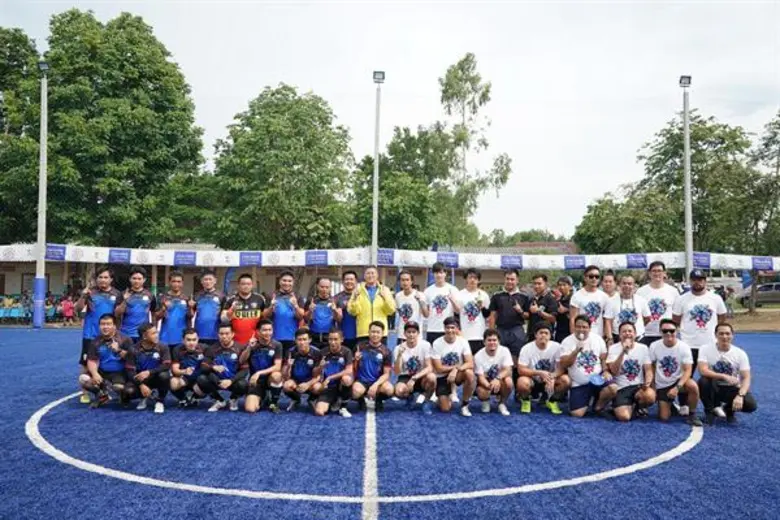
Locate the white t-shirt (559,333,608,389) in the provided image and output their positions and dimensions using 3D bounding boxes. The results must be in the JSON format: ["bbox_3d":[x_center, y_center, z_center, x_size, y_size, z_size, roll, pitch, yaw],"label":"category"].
[{"bbox_3d":[2.271,1.183,7.120,0.550,0.663,0.360,0,-2,12],"label":"white t-shirt"}]

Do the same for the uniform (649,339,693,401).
[{"bbox_3d":[3.218,1.256,6.959,0.500,0.710,0.400,0,-2,8],"label":"uniform"}]

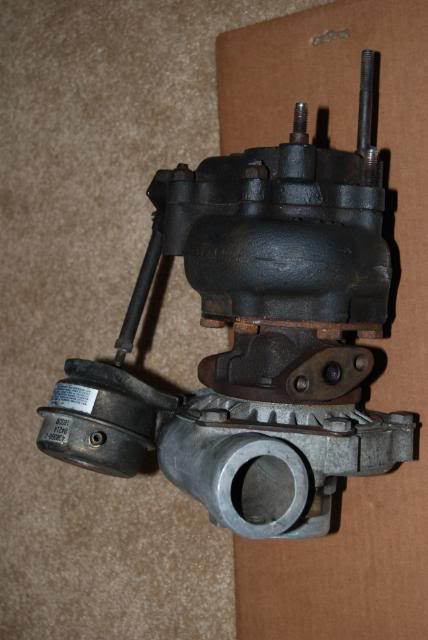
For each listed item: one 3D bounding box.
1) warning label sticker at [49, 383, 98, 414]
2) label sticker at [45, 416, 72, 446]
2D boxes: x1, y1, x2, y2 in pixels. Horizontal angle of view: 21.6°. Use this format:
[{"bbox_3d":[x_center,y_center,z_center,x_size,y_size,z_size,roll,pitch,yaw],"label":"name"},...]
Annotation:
[{"bbox_3d":[-0.080,0.043,0.615,0.038,0.007,0.015,5,73,46],"label":"warning label sticker"},{"bbox_3d":[-0.086,0.060,0.607,0.019,0.002,0.014,6,74,42],"label":"label sticker"}]

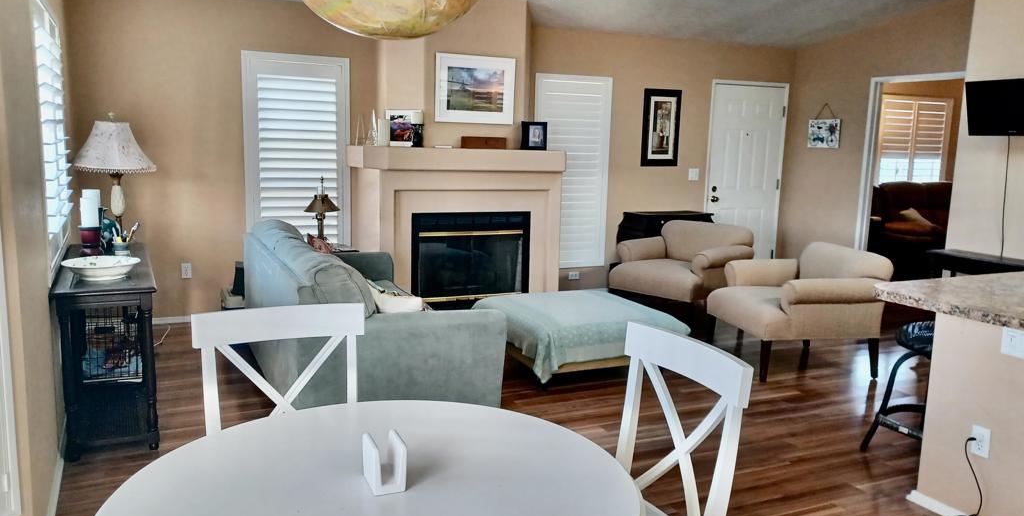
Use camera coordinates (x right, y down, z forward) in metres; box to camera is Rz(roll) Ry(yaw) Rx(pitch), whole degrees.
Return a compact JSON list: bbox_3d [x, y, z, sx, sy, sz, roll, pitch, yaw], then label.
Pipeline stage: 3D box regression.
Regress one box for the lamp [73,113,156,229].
[{"bbox_3d":[-2.362,-0.452,4.422,0.440,0.802,0.440,-2,9,-24],"label":"lamp"}]

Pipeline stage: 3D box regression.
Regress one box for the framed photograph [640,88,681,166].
[{"bbox_3d":[1.452,-1.245,7.121,0.439,0.730,0.035,-2,10,-24],"label":"framed photograph"}]

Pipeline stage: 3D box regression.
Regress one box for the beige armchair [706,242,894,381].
[{"bbox_3d":[1.887,0.320,4.940,0.896,0.795,0.856,0,9,-11],"label":"beige armchair"}]

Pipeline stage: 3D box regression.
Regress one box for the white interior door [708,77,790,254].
[{"bbox_3d":[2.385,-0.723,7.640,0.914,2.082,0.060,-2,9,-24],"label":"white interior door"}]

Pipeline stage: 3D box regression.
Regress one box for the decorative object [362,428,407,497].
[{"bbox_3d":[-0.251,0.401,1.452,0.060,0.090,0.092,-2,9,-24],"label":"decorative object"}]

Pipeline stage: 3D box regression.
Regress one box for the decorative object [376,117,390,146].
[{"bbox_3d":[-0.990,-0.965,5.734,0.091,0.206,0.085,-2,9,-24],"label":"decorative object"}]

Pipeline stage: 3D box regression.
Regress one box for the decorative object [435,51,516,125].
[{"bbox_3d":[-0.291,-1.349,5.938,0.681,0.539,0.030,-2,9,-24],"label":"decorative object"}]

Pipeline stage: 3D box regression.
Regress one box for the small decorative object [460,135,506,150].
[{"bbox_3d":[-0.220,-0.889,5.730,0.373,0.093,0.151,-2,10,-24],"label":"small decorative object"}]

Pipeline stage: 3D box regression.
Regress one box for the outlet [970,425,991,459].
[{"bbox_3d":[1.793,0.704,2.830,0.010,0.117,0.071,-2,10,-24],"label":"outlet"}]

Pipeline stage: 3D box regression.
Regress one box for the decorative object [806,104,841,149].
[{"bbox_3d":[3.101,-1.313,7.362,0.025,0.431,0.361,-3,10,-27],"label":"decorative object"}]

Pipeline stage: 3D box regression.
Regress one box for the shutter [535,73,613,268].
[{"bbox_3d":[0.553,-0.774,6.782,0.785,1.763,0.070,-2,10,-24],"label":"shutter"}]

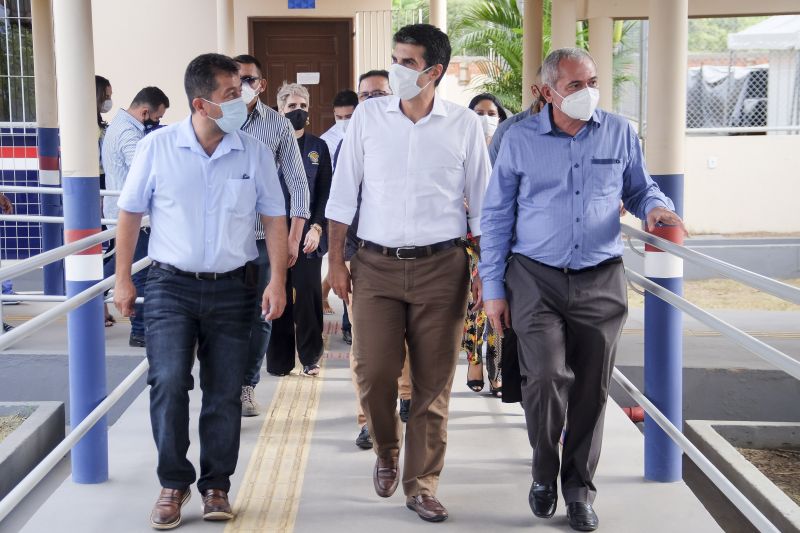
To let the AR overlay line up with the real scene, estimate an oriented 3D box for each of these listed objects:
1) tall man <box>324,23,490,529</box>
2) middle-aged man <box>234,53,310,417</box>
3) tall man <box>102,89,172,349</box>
[{"bbox_3d":[0.032,0.004,6.247,0.600,1.798,0.520,0,9,2],"label":"tall man"},{"bbox_3d":[-0.734,-0.156,8.287,0.540,1.793,0.480,1,9,9],"label":"middle-aged man"},{"bbox_3d":[-1.653,-0.316,10.493,0.430,1.616,0.480,-1,9,-3],"label":"tall man"}]

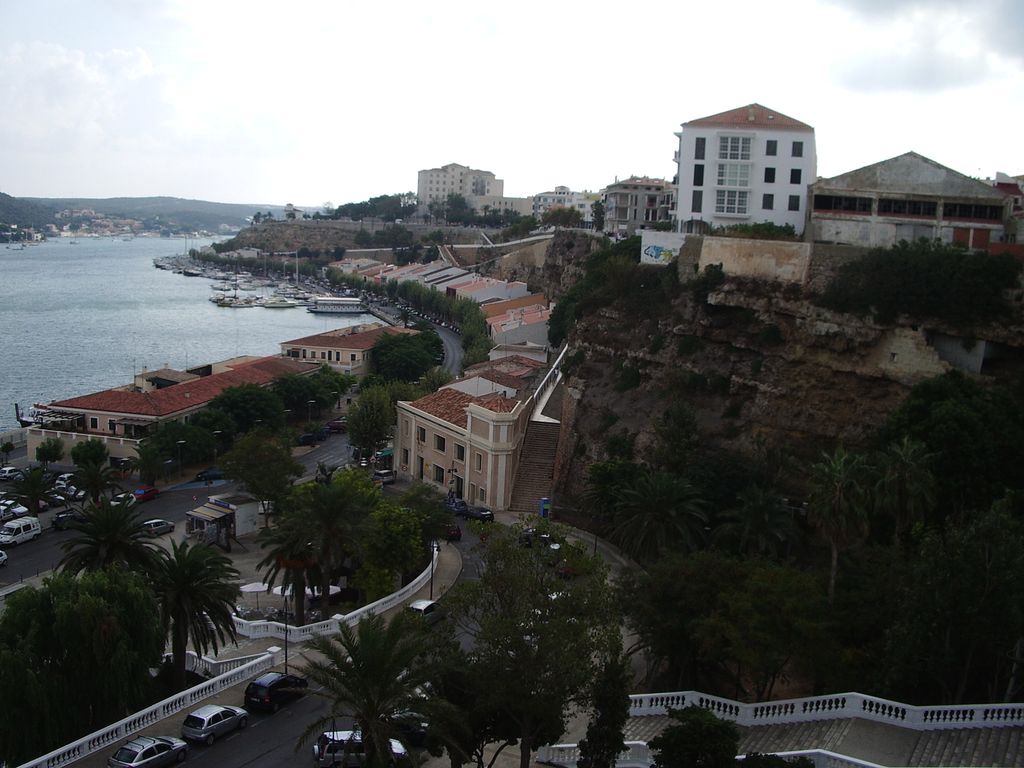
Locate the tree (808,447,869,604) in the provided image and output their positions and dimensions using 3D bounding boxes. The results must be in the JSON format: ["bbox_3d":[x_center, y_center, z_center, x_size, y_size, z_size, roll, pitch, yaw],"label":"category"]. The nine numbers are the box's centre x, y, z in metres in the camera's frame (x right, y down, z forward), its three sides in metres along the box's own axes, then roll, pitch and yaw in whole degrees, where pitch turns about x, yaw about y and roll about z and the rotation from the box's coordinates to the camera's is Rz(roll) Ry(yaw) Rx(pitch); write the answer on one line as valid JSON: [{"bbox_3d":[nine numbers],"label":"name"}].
[{"bbox_3d":[24.220,10.979,77.041,4.400,12.920,4.400,2,9,0],"label":"tree"}]

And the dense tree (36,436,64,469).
[{"bbox_3d":[-55.428,8.229,123.423,3.465,3.775,3.465,2,8,0],"label":"dense tree"}]

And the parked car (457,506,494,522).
[{"bbox_3d":[-3.890,15.020,121.160,1.700,1.450,4.100,-2,9,-30],"label":"parked car"}]

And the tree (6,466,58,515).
[{"bbox_3d":[-48.305,10.764,104.573,5.067,4.772,5.067,2,8,0],"label":"tree"}]

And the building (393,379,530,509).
[{"bbox_3d":[-3.960,7.770,138.290,12.000,12.500,28.500,-2,9,-31],"label":"building"}]

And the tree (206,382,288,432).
[{"bbox_3d":[-34.137,4.604,133.581,9.856,9.444,9.856,2,8,0],"label":"tree"}]

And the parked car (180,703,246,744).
[{"bbox_3d":[-16.035,18.268,56.340,1.660,1.440,3.850,7,6,27],"label":"parked car"}]

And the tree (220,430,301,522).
[{"bbox_3d":[-24.231,9.459,102.191,7.951,9.716,7.951,2,8,0],"label":"tree"}]

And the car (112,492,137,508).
[{"bbox_3d":[-40.881,12.001,109.051,1.550,1.530,2.500,5,9,21],"label":"car"}]

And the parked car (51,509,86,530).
[{"bbox_3d":[-47.080,14.384,110.503,1.750,1.480,4.150,5,9,19],"label":"parked car"}]

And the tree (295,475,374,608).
[{"bbox_3d":[-15.329,13.543,86.525,6.700,11.600,6.700,2,8,0],"label":"tree"}]

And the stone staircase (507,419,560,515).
[{"bbox_3d":[3.032,9.421,120.598,4.300,7.500,13.900,3,8,7],"label":"stone staircase"}]

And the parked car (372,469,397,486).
[{"bbox_3d":[-17.670,12.750,144.230,1.720,1.560,4.150,-1,9,-24],"label":"parked car"}]

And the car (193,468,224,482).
[{"bbox_3d":[-35.070,10.353,121.830,4.100,1.450,1.720,-5,11,-38],"label":"car"}]

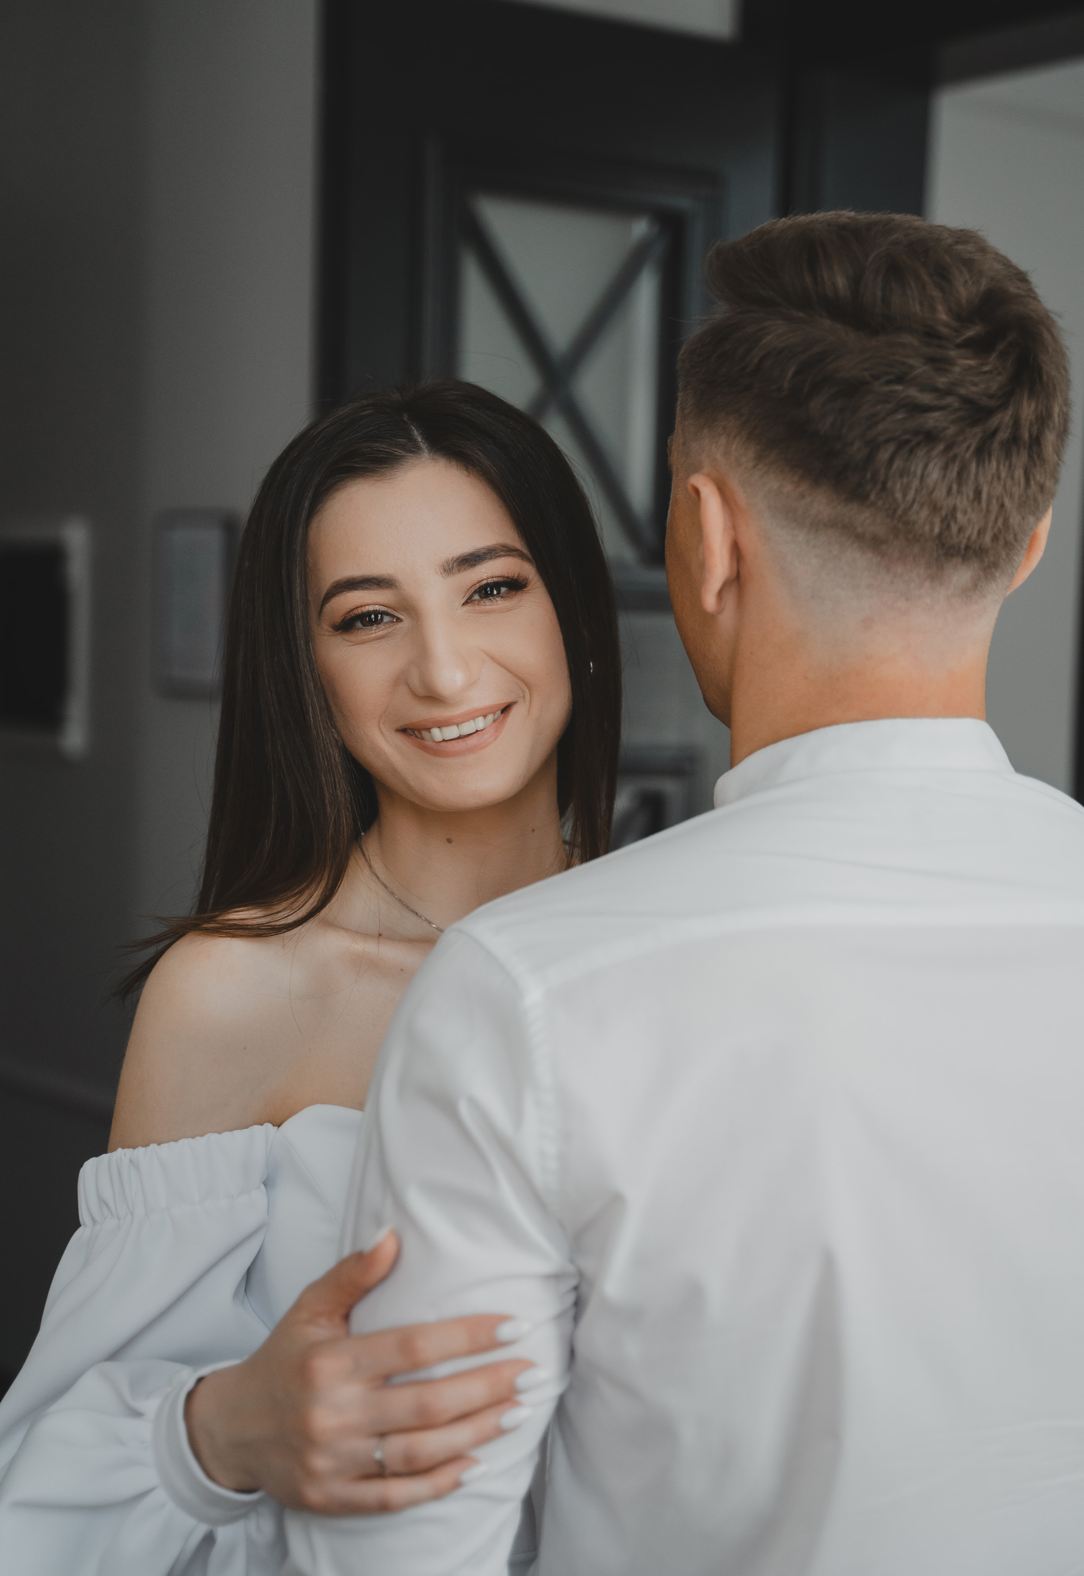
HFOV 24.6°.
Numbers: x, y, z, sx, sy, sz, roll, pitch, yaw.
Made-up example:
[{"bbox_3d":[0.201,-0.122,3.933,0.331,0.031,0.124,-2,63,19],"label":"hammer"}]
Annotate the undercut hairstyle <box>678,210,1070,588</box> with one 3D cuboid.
[{"bbox_3d":[0.152,-0.178,1.140,0.170,0.170,0.200,-1,6,-21],"label":"undercut hairstyle"}]

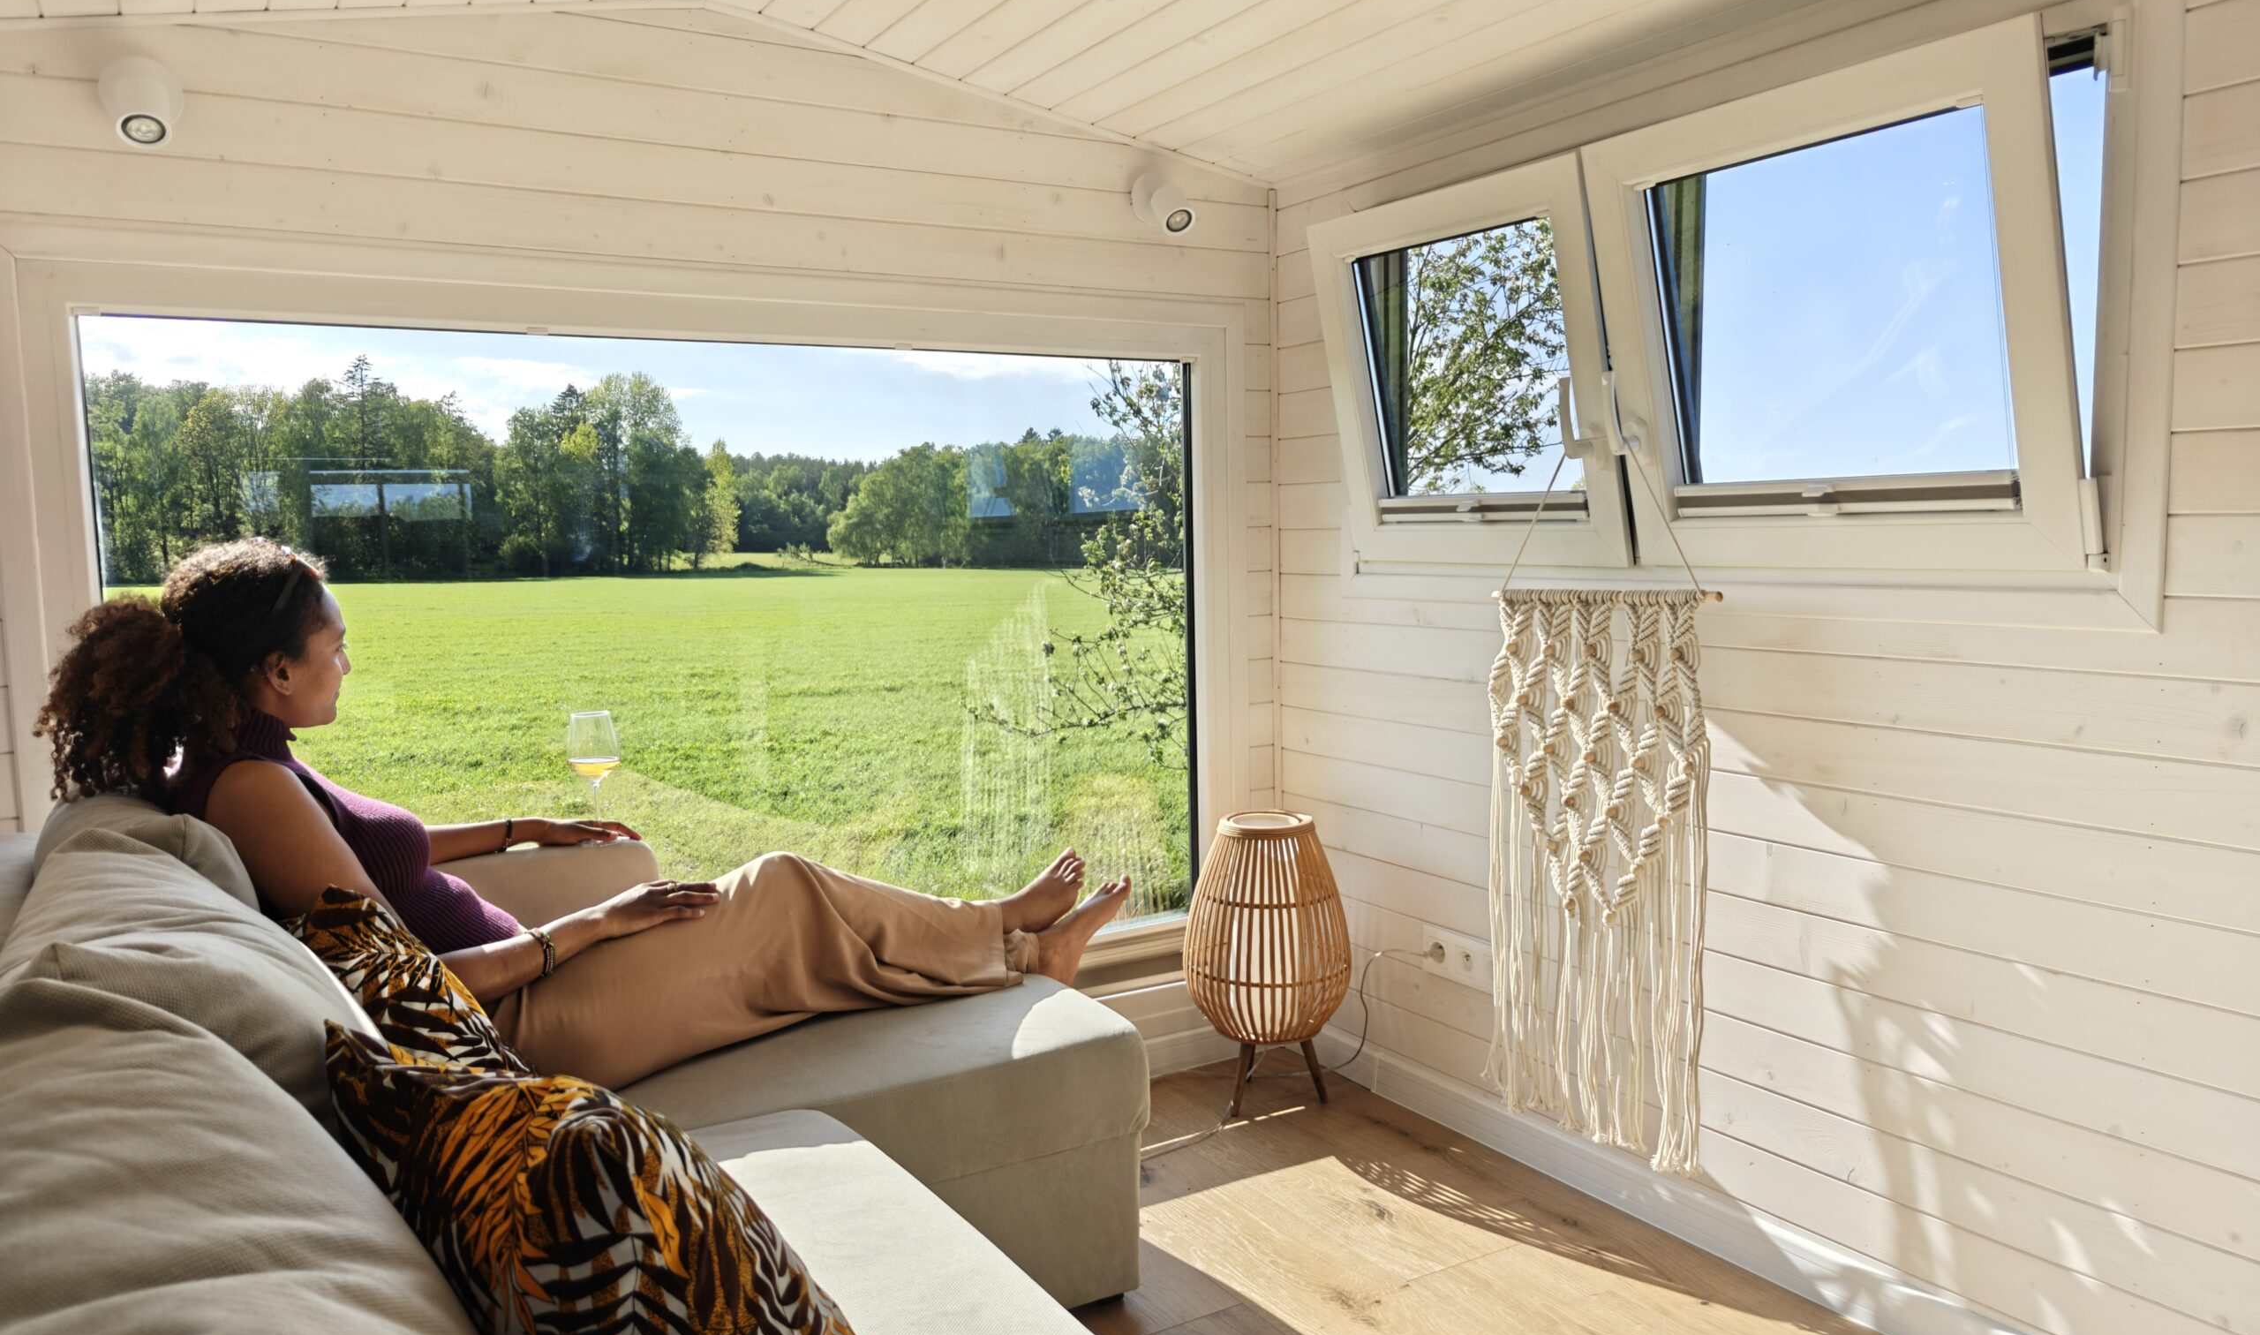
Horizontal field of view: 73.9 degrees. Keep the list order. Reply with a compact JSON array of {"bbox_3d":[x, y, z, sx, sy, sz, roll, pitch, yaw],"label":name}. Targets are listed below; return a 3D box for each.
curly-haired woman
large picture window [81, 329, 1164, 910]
[{"bbox_3d":[-0.650,0.174,2.168,1.455,0.730,0.449,-5,6,-31],"label":"curly-haired woman"},{"bbox_3d":[-0.655,0.015,2.593,1.829,1.127,0.081,-5,6,-31],"label":"large picture window"}]

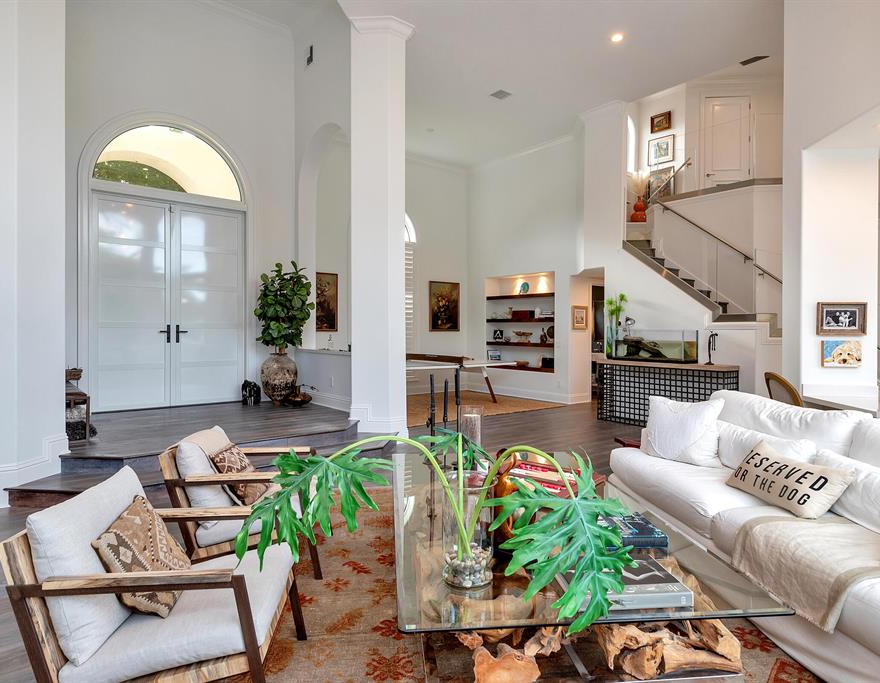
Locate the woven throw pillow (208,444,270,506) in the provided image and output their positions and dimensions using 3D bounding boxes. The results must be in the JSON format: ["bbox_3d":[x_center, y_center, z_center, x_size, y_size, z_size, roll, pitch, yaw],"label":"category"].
[{"bbox_3d":[-1.150,0.768,3.100,0.130,0.380,0.390,-37,4,-6],"label":"woven throw pillow"}]

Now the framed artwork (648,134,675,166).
[{"bbox_3d":[4.167,-3.603,10.204,0.040,0.479,0.513,-1,1,-39],"label":"framed artwork"}]

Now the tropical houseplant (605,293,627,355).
[{"bbox_3d":[2.825,-0.258,8.700,0.350,1.030,0.340,0,1,0],"label":"tropical houseplant"}]

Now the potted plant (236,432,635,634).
[{"bbox_3d":[-0.026,0.613,1.860,1.220,0.530,0.620,0,1,0],"label":"potted plant"}]

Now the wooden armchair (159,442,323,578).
[{"bbox_3d":[-1.081,0.895,3.100,0.810,0.750,0.680,0,1,-7],"label":"wooden armchair"}]

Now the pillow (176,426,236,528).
[{"bbox_3d":[-1.273,0.754,3.123,0.175,0.494,0.515,-23,5,-9],"label":"pillow"}]

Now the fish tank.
[{"bbox_3d":[3.091,0.058,7.925,0.391,0.479,1.184,-1,1,-39],"label":"fish tank"}]

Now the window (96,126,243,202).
[{"bbox_3d":[-3.774,-2.560,7.595,1.892,0.880,0.100,-1,1,-39],"label":"window"}]

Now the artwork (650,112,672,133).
[{"bbox_3d":[4.164,-4.128,10.198,0.040,0.320,0.404,-1,1,-39],"label":"artwork"}]

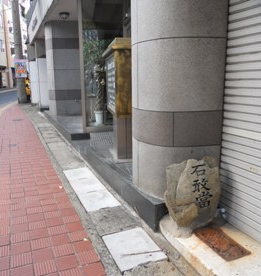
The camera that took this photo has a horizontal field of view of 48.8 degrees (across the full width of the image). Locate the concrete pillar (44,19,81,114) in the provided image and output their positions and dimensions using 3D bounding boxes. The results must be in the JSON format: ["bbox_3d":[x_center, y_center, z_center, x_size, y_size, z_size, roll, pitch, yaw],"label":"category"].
[{"bbox_3d":[-2.076,-2.111,8.999,1.050,2.740,0.900,-3,11,-11],"label":"concrete pillar"}]

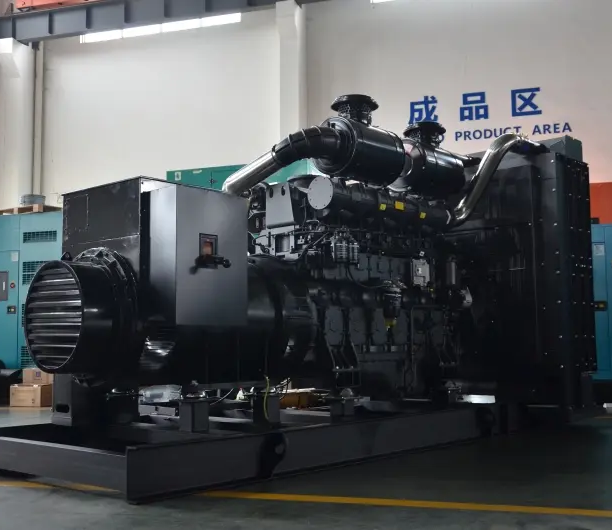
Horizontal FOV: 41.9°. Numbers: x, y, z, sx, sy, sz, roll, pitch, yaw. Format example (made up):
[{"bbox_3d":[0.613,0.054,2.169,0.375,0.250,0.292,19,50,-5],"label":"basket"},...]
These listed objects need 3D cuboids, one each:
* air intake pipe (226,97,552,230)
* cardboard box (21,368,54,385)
[{"bbox_3d":[0.873,-0.823,6.697,0.731,0.924,4.004,-5,-7,42],"label":"air intake pipe"},{"bbox_3d":[-3.258,1.379,9.917,0.390,0.200,0.280,-1,-5,7],"label":"cardboard box"}]

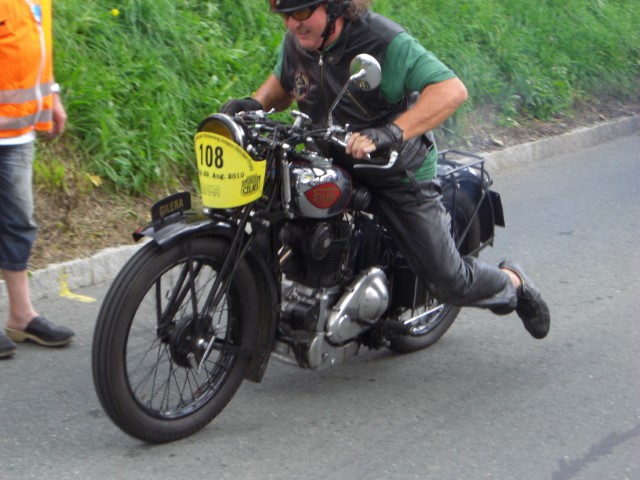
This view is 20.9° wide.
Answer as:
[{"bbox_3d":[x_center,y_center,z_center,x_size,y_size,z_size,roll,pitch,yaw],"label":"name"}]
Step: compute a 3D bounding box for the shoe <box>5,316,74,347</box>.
[{"bbox_3d":[-1.078,0.345,6.681,0.270,0.100,0.098,4,11,20],"label":"shoe"}]

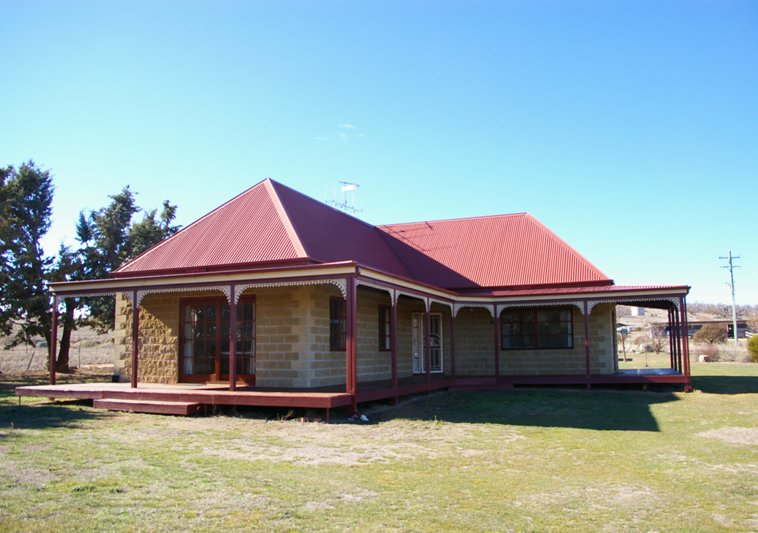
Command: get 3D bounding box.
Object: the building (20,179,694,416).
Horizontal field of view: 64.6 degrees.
[{"bbox_3d":[1.363,0.651,18.944,15.700,6.600,16.300,-4,-9,23],"label":"building"}]

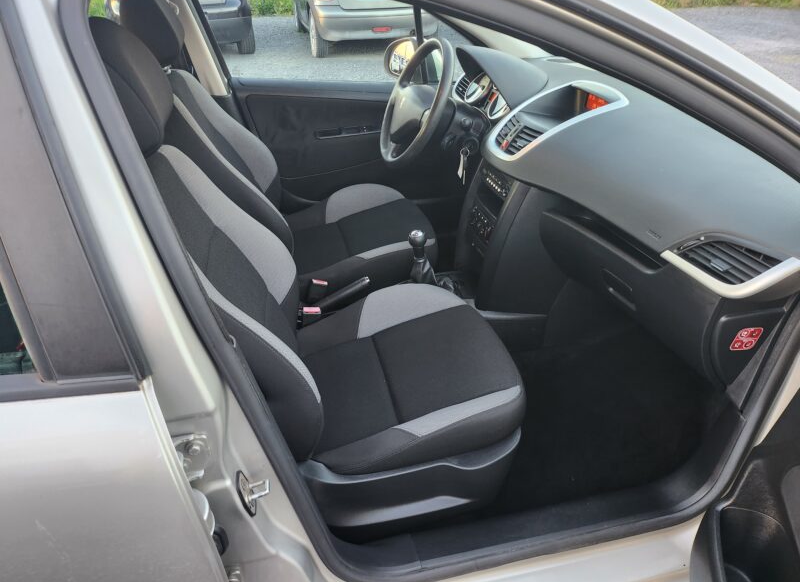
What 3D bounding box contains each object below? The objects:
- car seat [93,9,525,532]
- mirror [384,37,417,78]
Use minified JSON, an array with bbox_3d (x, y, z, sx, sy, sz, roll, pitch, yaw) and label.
[{"bbox_3d":[-0.129,-0.014,1.111,0.830,1.020,0.520,-7,33,-12],"label":"car seat"},{"bbox_3d":[0.031,-0.881,2.110,0.110,0.160,0.200,-17,37,-26],"label":"mirror"}]

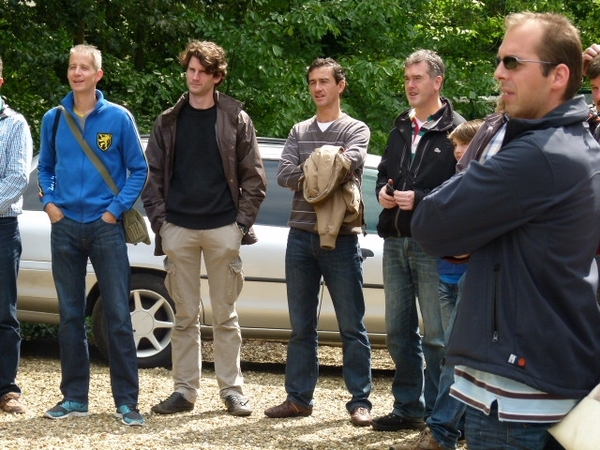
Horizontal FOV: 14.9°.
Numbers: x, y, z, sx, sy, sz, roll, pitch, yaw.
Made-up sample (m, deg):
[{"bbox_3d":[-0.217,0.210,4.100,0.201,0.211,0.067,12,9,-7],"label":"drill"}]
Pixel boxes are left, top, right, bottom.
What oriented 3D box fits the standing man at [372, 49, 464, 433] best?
[{"bbox_3d":[0.569,0.073,10.800,0.490,1.790,0.400,3,4,32],"label":"standing man"}]

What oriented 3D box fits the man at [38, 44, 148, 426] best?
[{"bbox_3d":[-1.002,0.036,11.100,0.500,1.810,0.370,2,3,18],"label":"man"}]

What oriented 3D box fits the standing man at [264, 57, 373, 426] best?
[{"bbox_3d":[0.094,0.070,11.050,0.490,1.760,0.390,2,3,20],"label":"standing man"}]

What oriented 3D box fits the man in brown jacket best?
[{"bbox_3d":[-0.470,0.012,11.250,0.580,1.820,0.380,1,3,8],"label":"man in brown jacket"}]

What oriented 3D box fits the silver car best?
[{"bbox_3d":[0.070,0.158,15.062,4.650,1.470,1.760,2,2,-15],"label":"silver car"}]

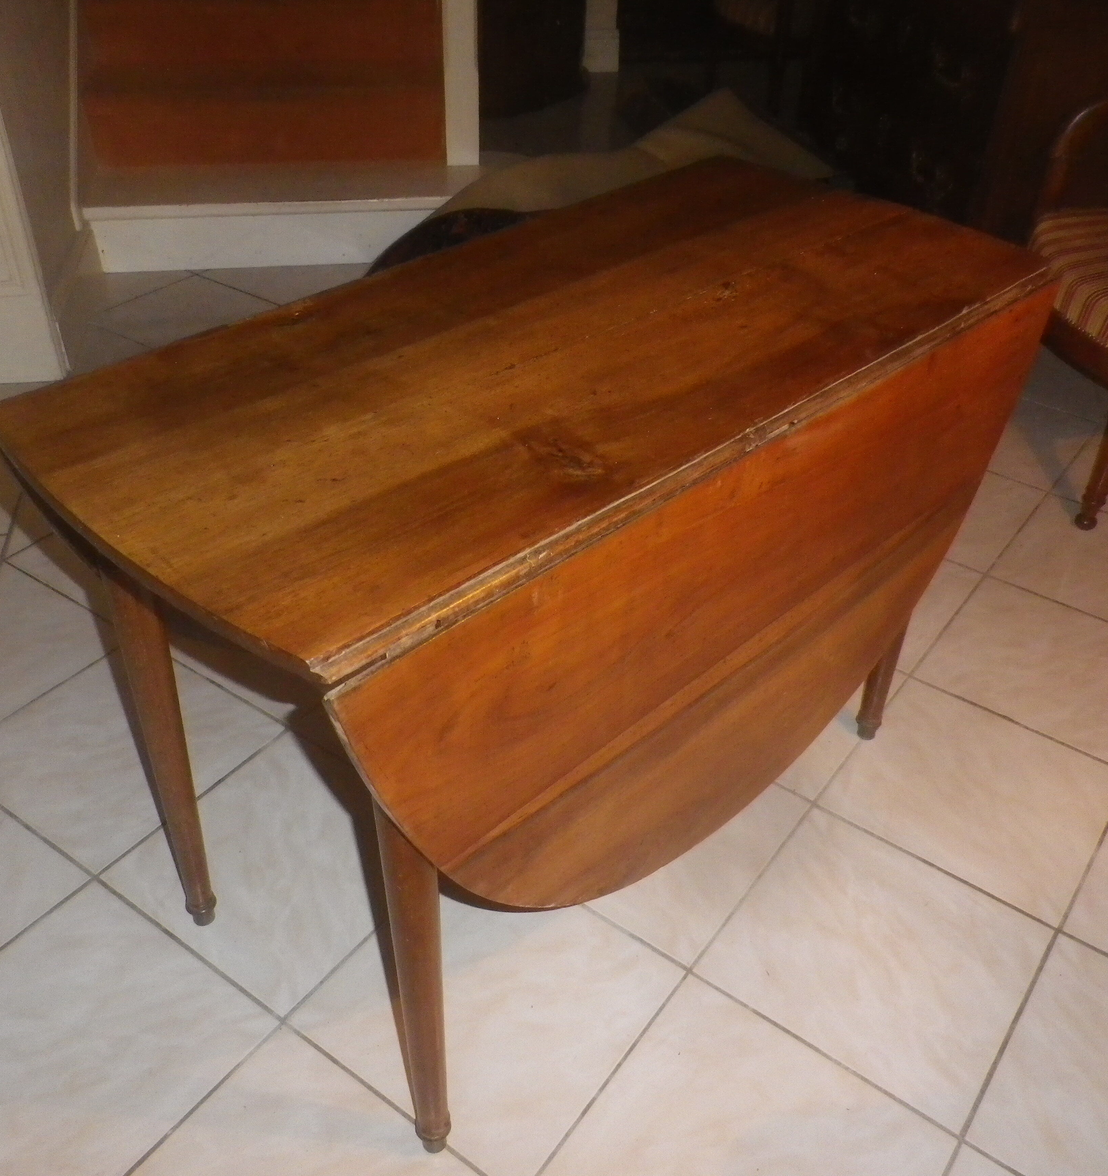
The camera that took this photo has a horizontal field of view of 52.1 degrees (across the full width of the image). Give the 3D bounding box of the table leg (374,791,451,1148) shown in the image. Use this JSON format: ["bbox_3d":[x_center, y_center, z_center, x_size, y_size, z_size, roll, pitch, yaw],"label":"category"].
[{"bbox_3d":[-0.121,0.351,1.028,0.053,0.632,0.053,31,46,33],"label":"table leg"}]

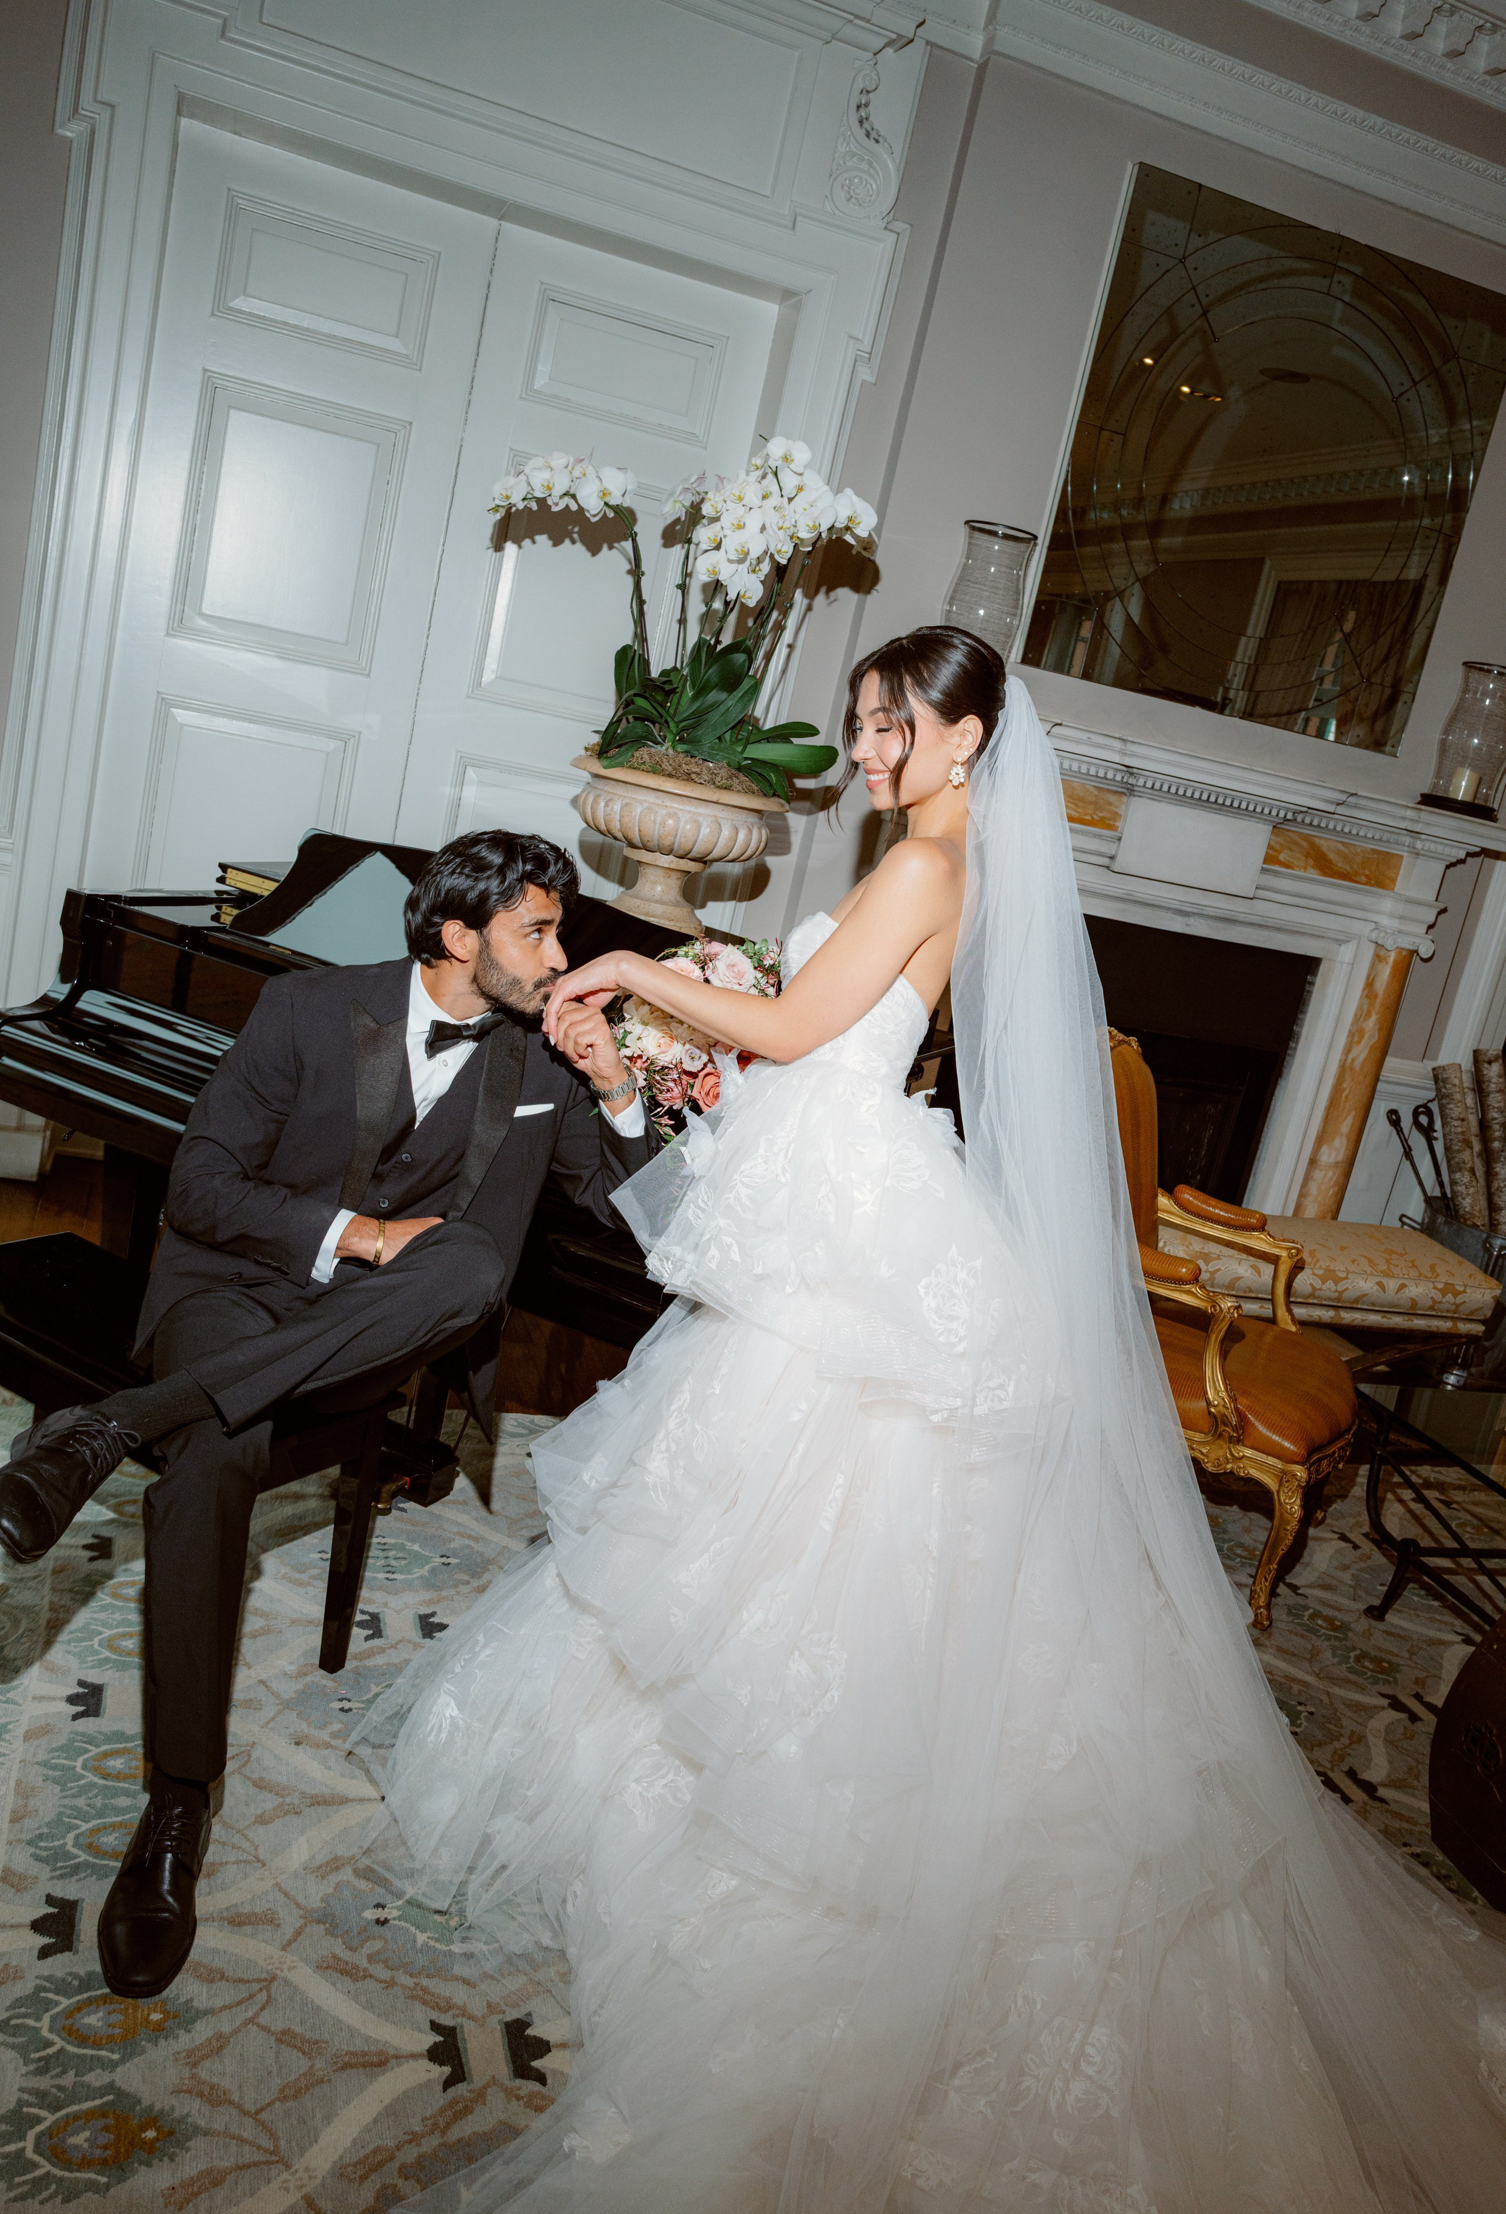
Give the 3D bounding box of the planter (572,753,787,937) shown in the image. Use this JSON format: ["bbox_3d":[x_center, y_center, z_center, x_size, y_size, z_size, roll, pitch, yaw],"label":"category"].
[{"bbox_3d":[-0.177,-0.551,3.716,0.465,0.305,0.465,8,14,-20],"label":"planter"}]

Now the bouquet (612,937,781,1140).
[{"bbox_3d":[-0.085,-0.102,2.512,0.270,0.300,0.260,10,14,-10],"label":"bouquet"}]

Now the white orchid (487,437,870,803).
[{"bbox_3d":[-0.159,-1.020,3.560,0.790,0.690,0.480,8,14,-20],"label":"white orchid"}]

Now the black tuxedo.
[{"bbox_3d":[-0.520,0.288,2.415,0.660,1.030,0.720,5,15,-28],"label":"black tuxedo"}]

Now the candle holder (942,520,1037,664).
[{"bbox_3d":[0.584,-1.237,4.462,0.205,0.410,0.205,8,14,-20],"label":"candle holder"}]

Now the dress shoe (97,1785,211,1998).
[{"bbox_3d":[-0.706,0.904,2.111,0.110,0.115,0.310,10,14,-11],"label":"dress shoe"}]

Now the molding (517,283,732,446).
[{"bbox_3d":[-0.316,-1.855,4.409,0.485,0.270,0.035,8,14,-20],"label":"molding"}]

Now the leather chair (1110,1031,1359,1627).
[{"bbox_3d":[0.975,0.414,3.748,0.700,1.000,0.660,19,15,25],"label":"leather chair"}]

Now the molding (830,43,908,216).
[{"bbox_3d":[0.285,-2.309,4.173,0.155,0.355,0.060,8,14,-20],"label":"molding"}]

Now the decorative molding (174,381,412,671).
[{"bbox_3d":[-1.126,-1.410,4.283,0.490,0.618,0.035,8,14,-20],"label":"decorative molding"}]

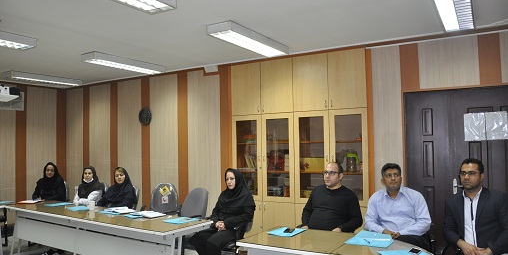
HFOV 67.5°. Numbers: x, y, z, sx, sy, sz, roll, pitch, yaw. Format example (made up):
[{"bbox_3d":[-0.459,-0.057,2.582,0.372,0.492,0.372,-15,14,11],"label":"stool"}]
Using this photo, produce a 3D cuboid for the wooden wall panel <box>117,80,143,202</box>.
[{"bbox_3d":[-2.204,0.443,6.740,0.600,2.540,0.030,-2,-2,31],"label":"wooden wall panel"}]

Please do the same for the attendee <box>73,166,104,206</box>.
[{"bbox_3d":[-2.539,1.199,5.497,0.500,1.260,0.740,-1,-2,11],"label":"attendee"}]

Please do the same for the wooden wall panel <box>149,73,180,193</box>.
[{"bbox_3d":[-1.473,0.454,6.283,0.630,2.620,0.030,-2,-3,32],"label":"wooden wall panel"}]

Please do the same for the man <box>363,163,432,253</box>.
[{"bbox_3d":[1.161,0.998,3.124,0.570,1.370,0.800,-2,-2,31],"label":"man"}]

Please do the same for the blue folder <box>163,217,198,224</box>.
[{"bbox_3d":[-0.805,1.006,4.122,0.250,0.012,0.300,-2,-2,26],"label":"blue folder"}]

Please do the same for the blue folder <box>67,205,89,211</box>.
[{"bbox_3d":[-2.280,1.049,4.947,0.240,0.012,0.330,1,-3,-37],"label":"blue folder"}]

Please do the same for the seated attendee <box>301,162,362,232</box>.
[{"bbox_3d":[0.668,1.027,3.566,0.600,1.370,0.800,-2,-2,34],"label":"seated attendee"}]

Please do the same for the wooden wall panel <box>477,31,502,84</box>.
[{"bbox_3d":[2.315,-0.669,3.734,0.195,0.530,0.025,-2,-2,31],"label":"wooden wall panel"}]

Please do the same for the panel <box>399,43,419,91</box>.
[{"bbox_3d":[1.785,-0.689,4.361,0.200,0.540,0.030,-2,-3,32],"label":"panel"}]

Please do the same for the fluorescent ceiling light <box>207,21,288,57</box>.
[{"bbox_3d":[-0.018,-0.930,4.164,0.280,0.090,1.250,-2,-2,31],"label":"fluorescent ceiling light"}]

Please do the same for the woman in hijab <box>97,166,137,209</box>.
[{"bbox_3d":[-1.901,1.179,5.132,0.520,1.260,0.740,-1,-2,15],"label":"woman in hijab"}]

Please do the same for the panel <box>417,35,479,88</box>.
[{"bbox_3d":[2.117,-0.706,4.157,0.587,0.525,0.030,-2,-3,32],"label":"panel"}]

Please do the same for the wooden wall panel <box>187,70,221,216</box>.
[{"bbox_3d":[-0.756,0.429,5.841,0.640,2.620,0.030,-2,-3,32],"label":"wooden wall panel"}]

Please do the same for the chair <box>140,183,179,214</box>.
[{"bbox_3d":[-1.386,1.303,5.147,0.570,1.000,0.610,-2,-2,28],"label":"chair"}]

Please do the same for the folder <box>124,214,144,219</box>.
[{"bbox_3d":[-1.303,1.017,4.428,0.320,0.012,0.250,1,-3,-44],"label":"folder"}]

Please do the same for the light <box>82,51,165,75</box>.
[{"bbox_3d":[-1.806,-0.890,5.401,0.305,0.092,1.235,-2,-3,32],"label":"light"}]

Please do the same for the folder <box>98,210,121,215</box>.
[{"bbox_3d":[-1.709,1.040,4.656,0.310,0.012,0.250,-2,-2,27],"label":"folder"}]

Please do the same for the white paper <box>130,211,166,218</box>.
[{"bbox_3d":[-1.249,1.027,4.507,0.260,0.020,0.400,1,-3,-44],"label":"white paper"}]

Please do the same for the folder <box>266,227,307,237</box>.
[{"bbox_3d":[0.297,0.965,3.521,0.260,0.012,0.300,-2,-2,31],"label":"folder"}]

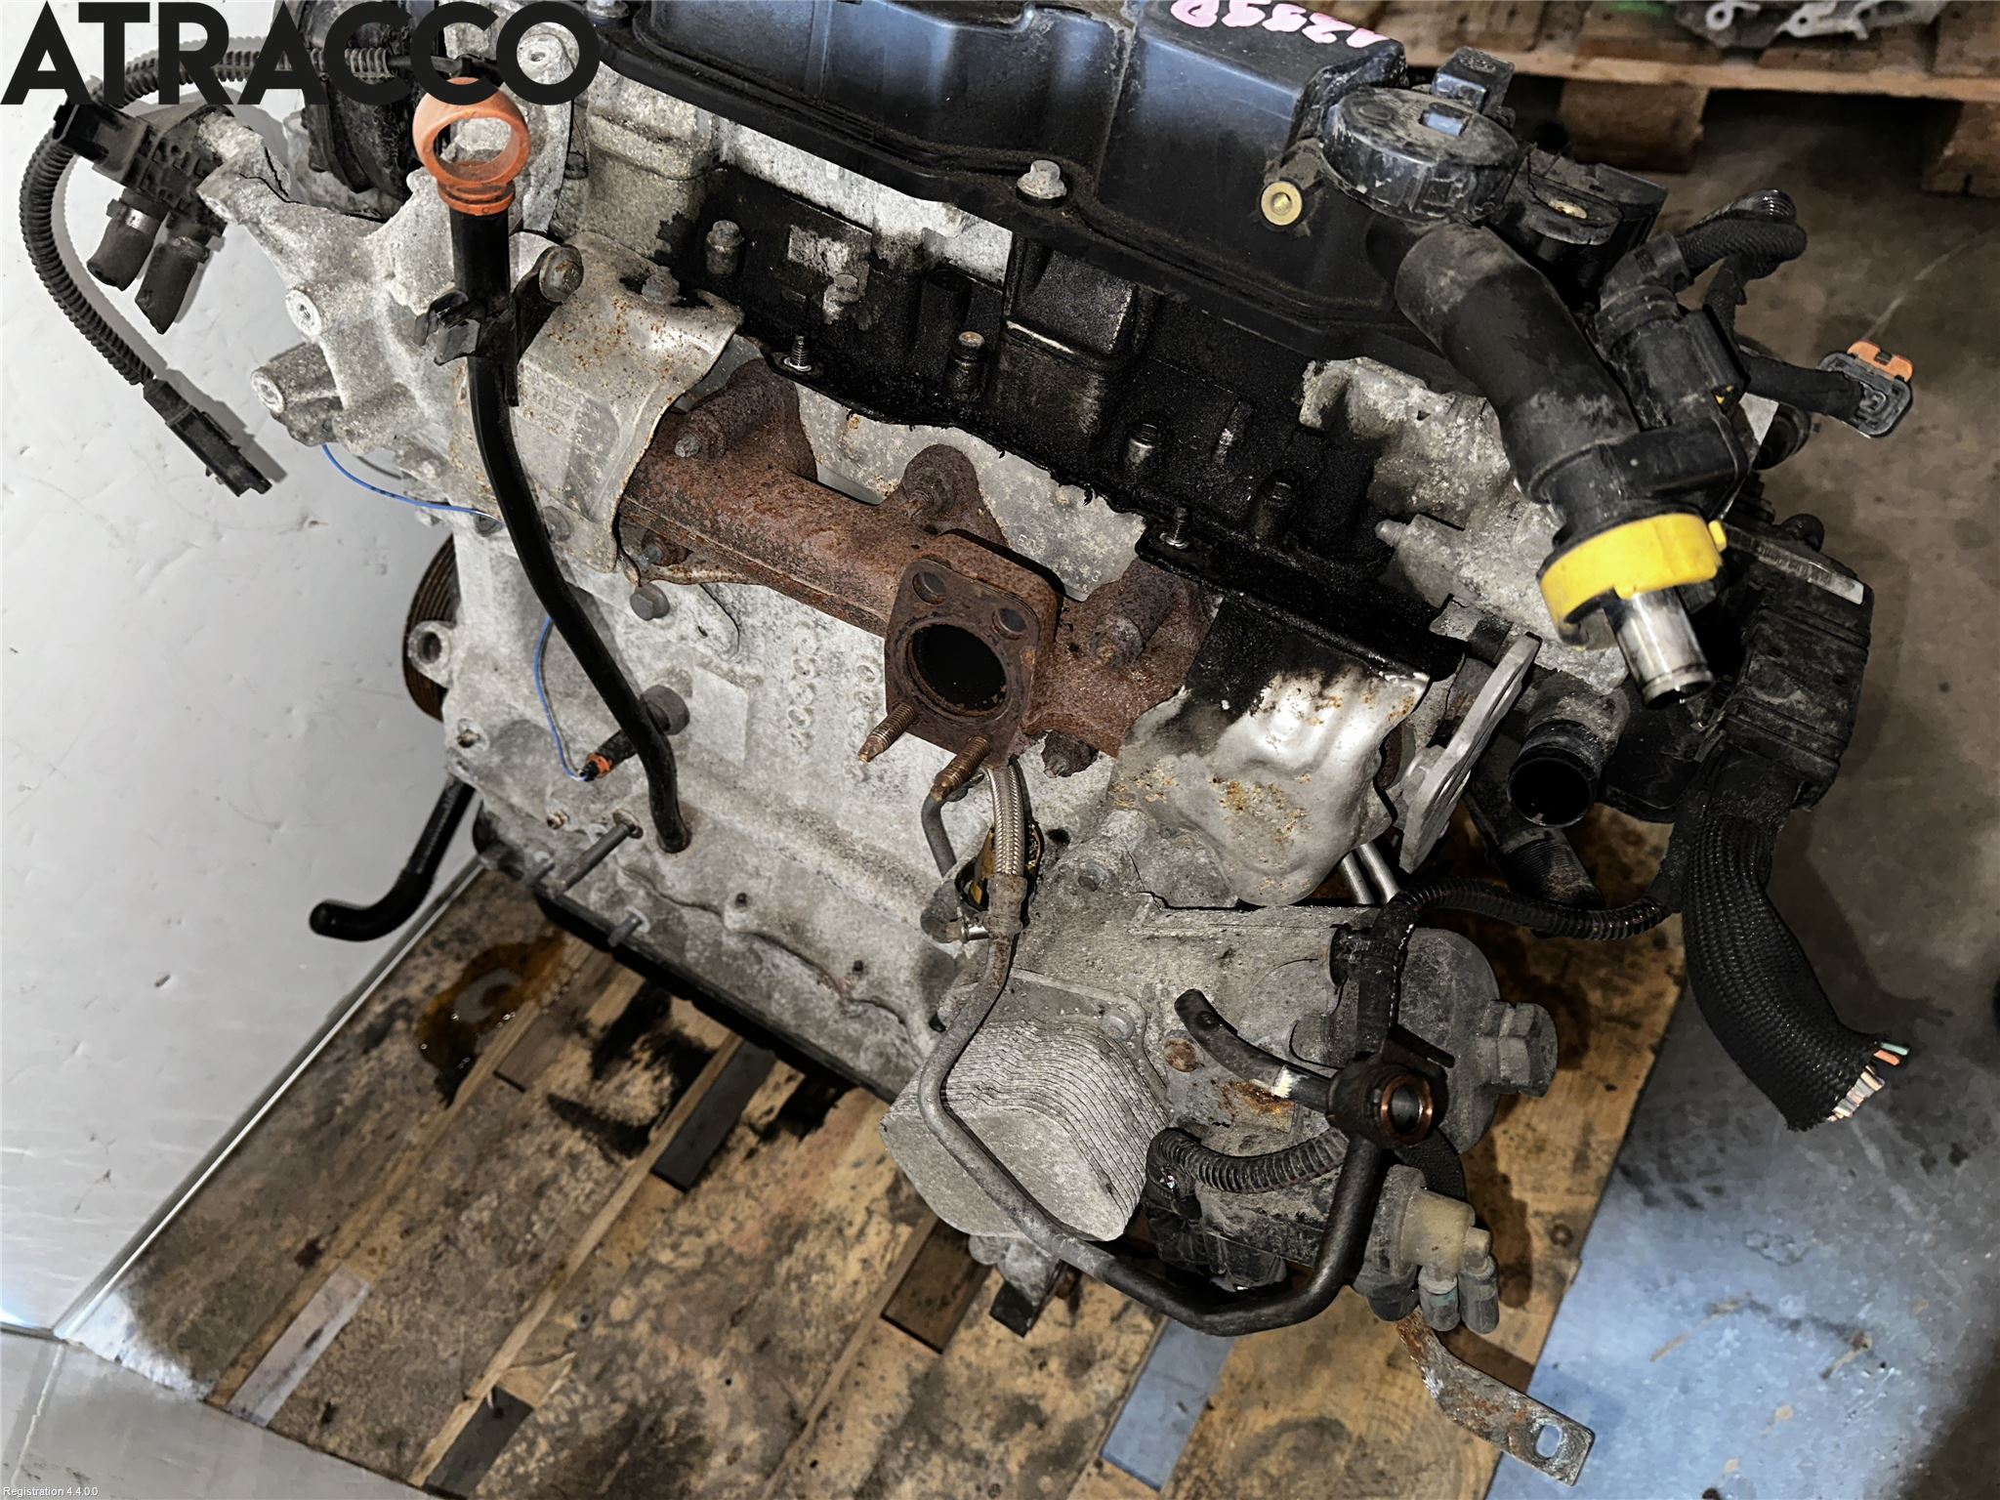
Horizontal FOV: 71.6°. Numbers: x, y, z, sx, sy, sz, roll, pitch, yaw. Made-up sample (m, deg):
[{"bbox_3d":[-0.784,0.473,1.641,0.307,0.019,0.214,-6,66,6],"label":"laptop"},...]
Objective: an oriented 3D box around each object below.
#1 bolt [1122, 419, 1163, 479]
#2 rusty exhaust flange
[{"bbox_3d":[0.052,-0.109,0.502,0.011,0.018,0.011,27,42,11],"label":"bolt"},{"bbox_3d":[-0.051,-0.080,0.645,0.313,0.132,0.100,27,48,13],"label":"rusty exhaust flange"}]

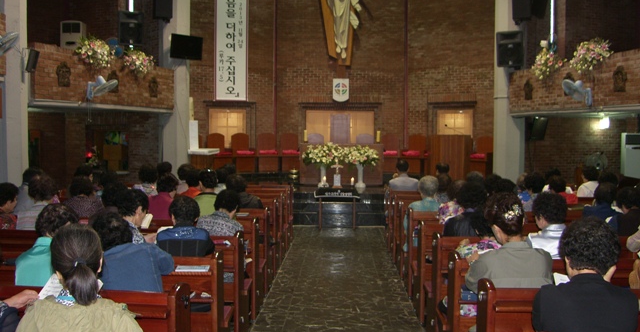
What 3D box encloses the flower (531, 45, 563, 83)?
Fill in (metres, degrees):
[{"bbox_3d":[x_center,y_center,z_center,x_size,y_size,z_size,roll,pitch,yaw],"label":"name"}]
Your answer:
[{"bbox_3d":[4.388,-1.955,12.400,0.500,0.560,0.600,0,2,-9],"label":"flower"}]

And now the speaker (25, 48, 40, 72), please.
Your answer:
[{"bbox_3d":[-3.903,-1.428,8.800,0.130,0.290,0.140,18,11,28],"label":"speaker"}]

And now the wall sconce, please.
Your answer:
[{"bbox_3d":[6.671,-0.998,15.200,0.260,0.300,0.220,0,3,-6],"label":"wall sconce"}]

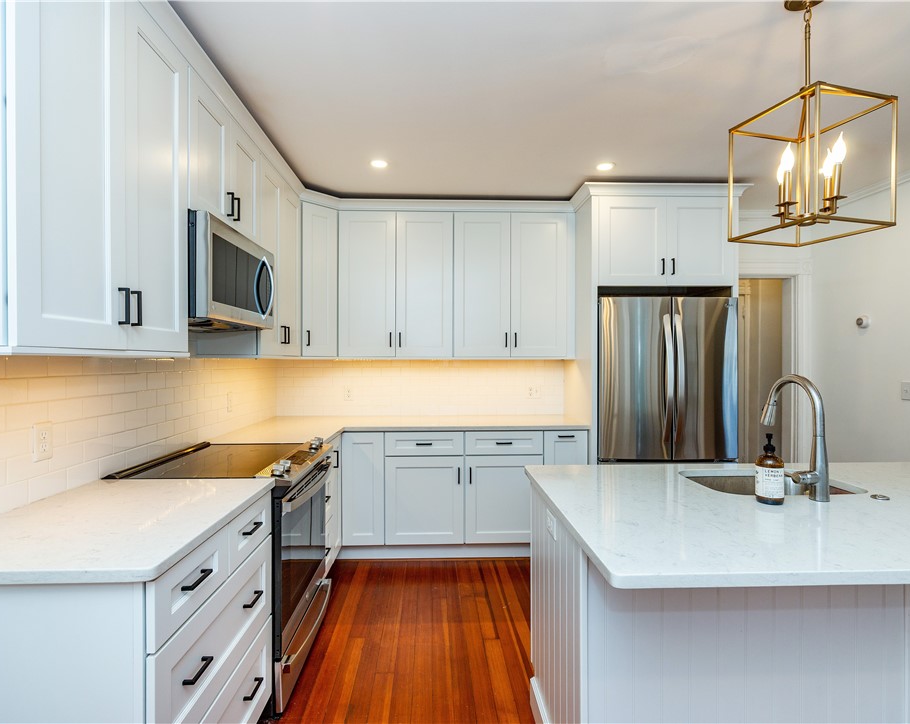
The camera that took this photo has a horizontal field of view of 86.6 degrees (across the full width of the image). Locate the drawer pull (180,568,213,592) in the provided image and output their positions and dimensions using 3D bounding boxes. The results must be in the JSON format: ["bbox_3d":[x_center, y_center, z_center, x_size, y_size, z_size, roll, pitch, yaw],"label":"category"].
[{"bbox_3d":[-0.663,0.563,1.244,0.031,0.011,0.107,0,0,-2],"label":"drawer pull"}]

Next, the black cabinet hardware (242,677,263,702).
[{"bbox_3d":[-0.680,1.104,1.632,0.031,0.011,0.107,0,0,-2],"label":"black cabinet hardware"}]

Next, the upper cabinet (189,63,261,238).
[{"bbox_3d":[-1.171,-0.840,2.153,0.331,0.537,0.750,0,0,-2],"label":"upper cabinet"}]

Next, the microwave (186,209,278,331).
[{"bbox_3d":[-1.130,-0.368,2.168,0.415,0.408,0.750,0,0,-2],"label":"microwave"}]

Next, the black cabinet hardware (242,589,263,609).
[{"bbox_3d":[-0.679,0.800,1.631,0.031,0.011,0.107,0,0,-2],"label":"black cabinet hardware"}]

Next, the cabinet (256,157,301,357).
[{"bbox_3d":[-1.204,-0.572,2.908,0.331,1.077,0.760,0,0,-2],"label":"cabinet"}]

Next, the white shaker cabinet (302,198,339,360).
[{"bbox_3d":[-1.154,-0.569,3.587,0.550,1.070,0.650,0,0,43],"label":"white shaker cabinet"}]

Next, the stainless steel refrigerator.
[{"bbox_3d":[1.387,0.455,3.494,0.907,1.765,0.800,0,0,-2],"label":"stainless steel refrigerator"}]

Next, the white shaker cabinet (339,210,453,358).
[{"bbox_3d":[-0.436,-0.567,3.682,0.840,1.066,0.328,0,0,-2],"label":"white shaker cabinet"}]

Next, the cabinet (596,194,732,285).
[{"bbox_3d":[1.406,-0.807,3.562,0.933,0.613,0.655,0,0,-2],"label":"cabinet"}]

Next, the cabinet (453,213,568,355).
[{"bbox_3d":[0.415,-0.571,3.740,0.862,1.072,0.330,0,0,-2],"label":"cabinet"}]

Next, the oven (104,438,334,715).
[{"bbox_3d":[-0.980,0.890,2.198,0.705,0.934,0.760,0,0,-2],"label":"oven"}]

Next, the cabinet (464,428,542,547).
[{"bbox_3d":[0.324,0.850,3.575,0.539,0.766,0.615,0,0,-2],"label":"cabinet"}]

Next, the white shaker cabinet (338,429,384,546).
[{"bbox_3d":[-0.625,0.850,3.536,0.285,0.764,0.615,0,0,-2],"label":"white shaker cabinet"}]

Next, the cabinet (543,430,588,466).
[{"bbox_3d":[0.739,0.899,3.579,0.306,0.876,0.626,0,0,-2],"label":"cabinet"}]

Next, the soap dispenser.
[{"bbox_3d":[1.003,0.337,1.536,0.076,0.216,0.076,0,0,18],"label":"soap dispenser"}]

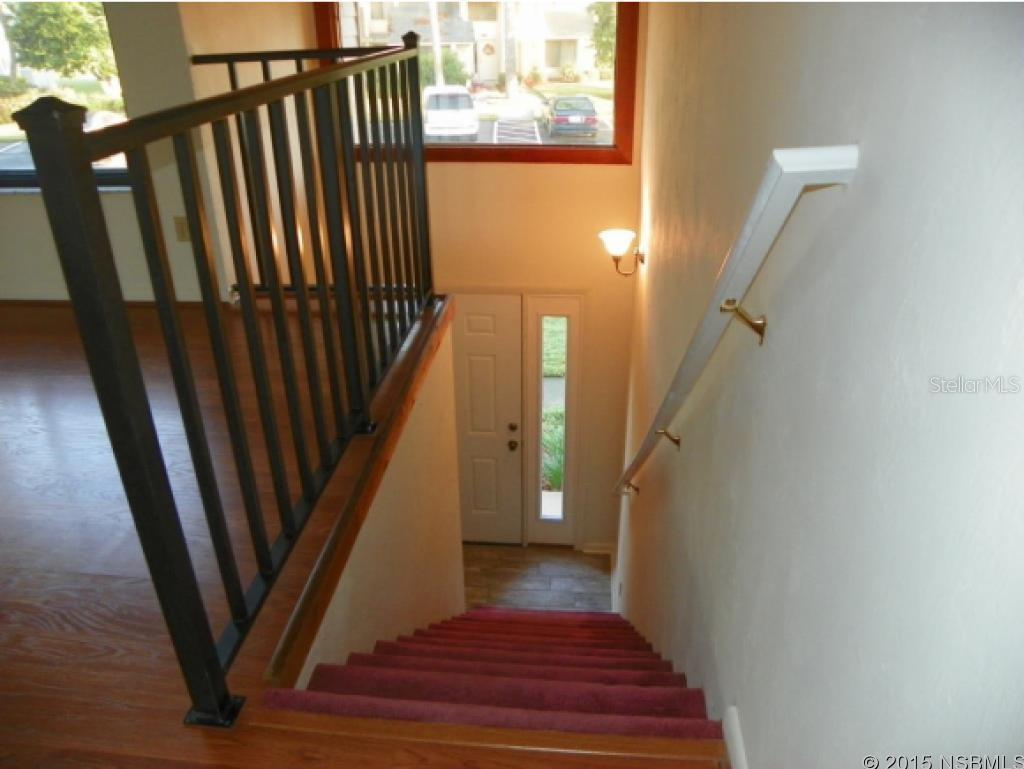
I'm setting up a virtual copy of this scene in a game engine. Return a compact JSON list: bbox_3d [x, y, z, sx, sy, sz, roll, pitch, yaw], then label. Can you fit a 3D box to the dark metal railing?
[{"bbox_3d":[-0.931,-0.390,2.231,1.026,1.104,2.334,2,27,5],"label":"dark metal railing"}]

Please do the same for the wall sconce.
[{"bbox_3d":[0.630,-0.768,4.454,0.250,0.244,0.190,2,27,5],"label":"wall sconce"}]

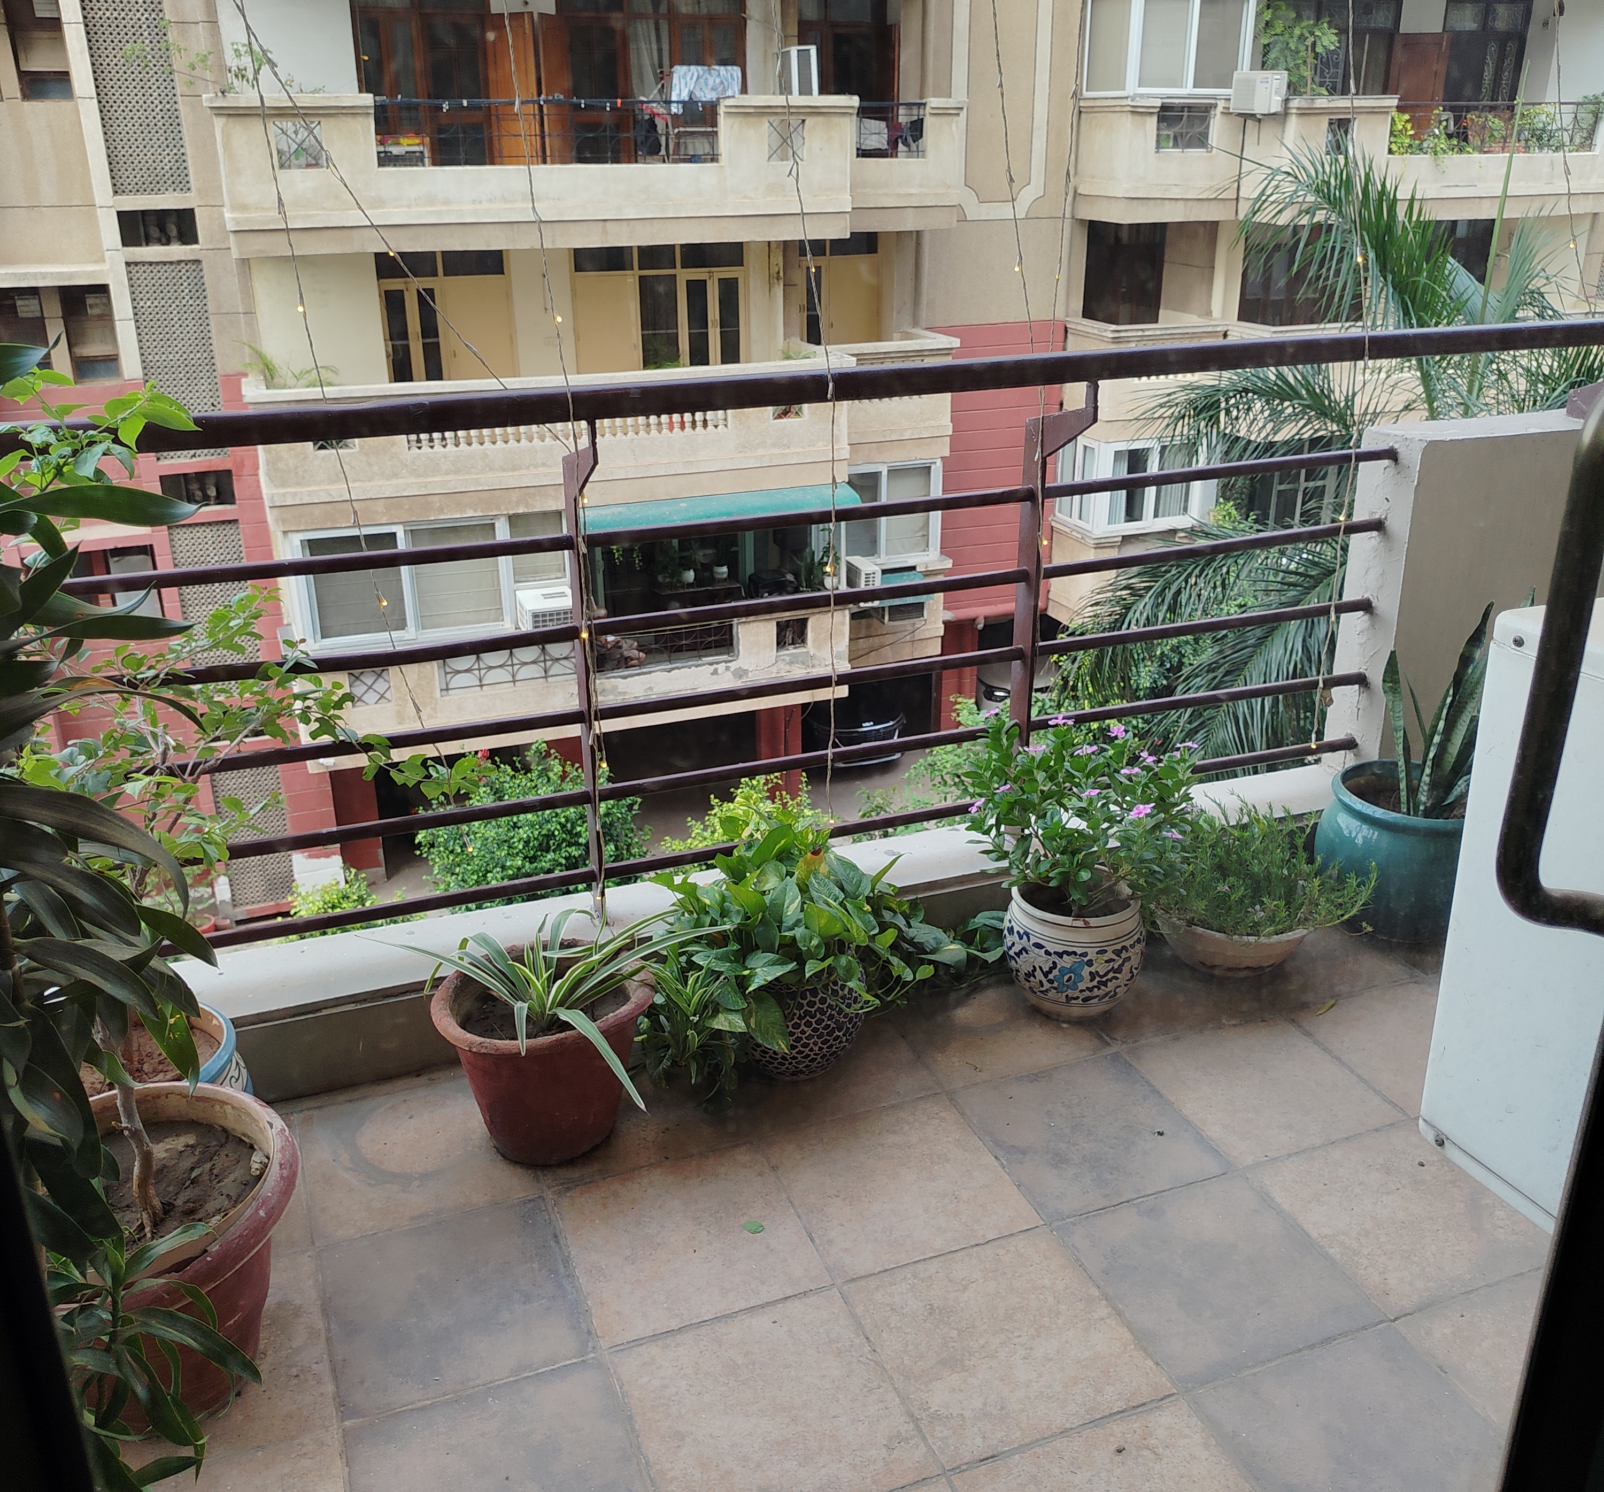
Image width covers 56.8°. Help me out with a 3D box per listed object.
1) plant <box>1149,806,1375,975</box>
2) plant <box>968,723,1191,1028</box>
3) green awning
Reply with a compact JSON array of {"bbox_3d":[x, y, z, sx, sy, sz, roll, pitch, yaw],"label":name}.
[{"bbox_3d":[0.800,0.241,2.638,0.385,0.255,0.360,0,22,0],"label":"plant"},{"bbox_3d":[0.456,0.195,2.443,0.365,0.490,0.340,0,22,0],"label":"plant"},{"bbox_3d":[-1.042,-3.113,19.660,3.890,0.380,0.480,-9,24,-21],"label":"green awning"}]

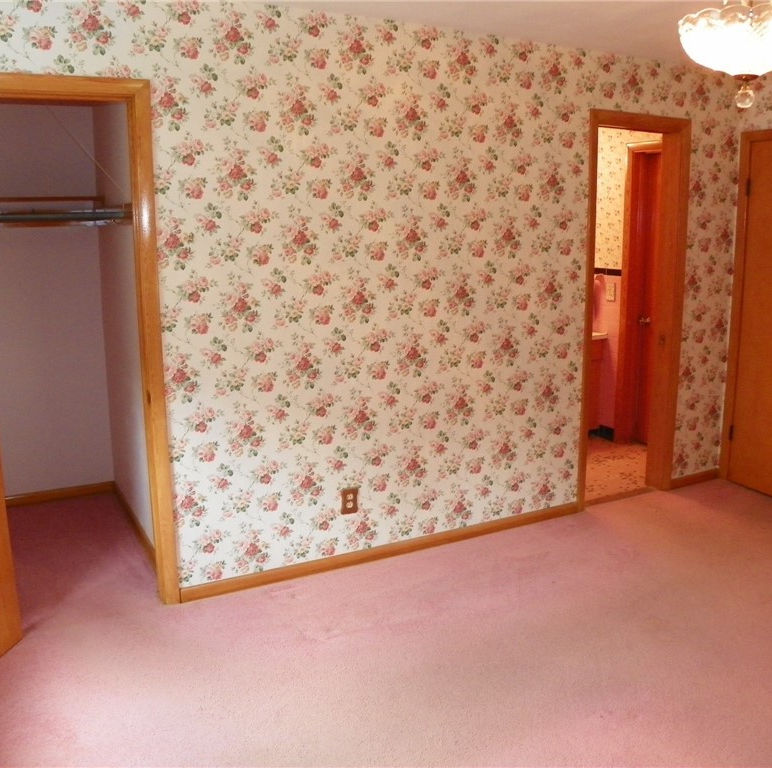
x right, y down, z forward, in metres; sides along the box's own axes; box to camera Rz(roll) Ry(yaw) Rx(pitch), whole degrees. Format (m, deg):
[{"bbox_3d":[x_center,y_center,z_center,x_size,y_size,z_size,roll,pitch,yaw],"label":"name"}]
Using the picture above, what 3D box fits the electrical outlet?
[{"bbox_3d":[-0.165,0.540,3.535,0.079,0.119,0.010,-6,13,-27],"label":"electrical outlet"}]

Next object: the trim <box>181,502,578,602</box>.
[{"bbox_3d":[0.094,0.789,3.723,2.170,0.068,0.018,-6,13,-27],"label":"trim"}]

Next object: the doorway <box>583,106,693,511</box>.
[{"bbox_3d":[1.338,-0.378,4.236,0.735,2.127,0.135,-6,13,-27],"label":"doorway"}]

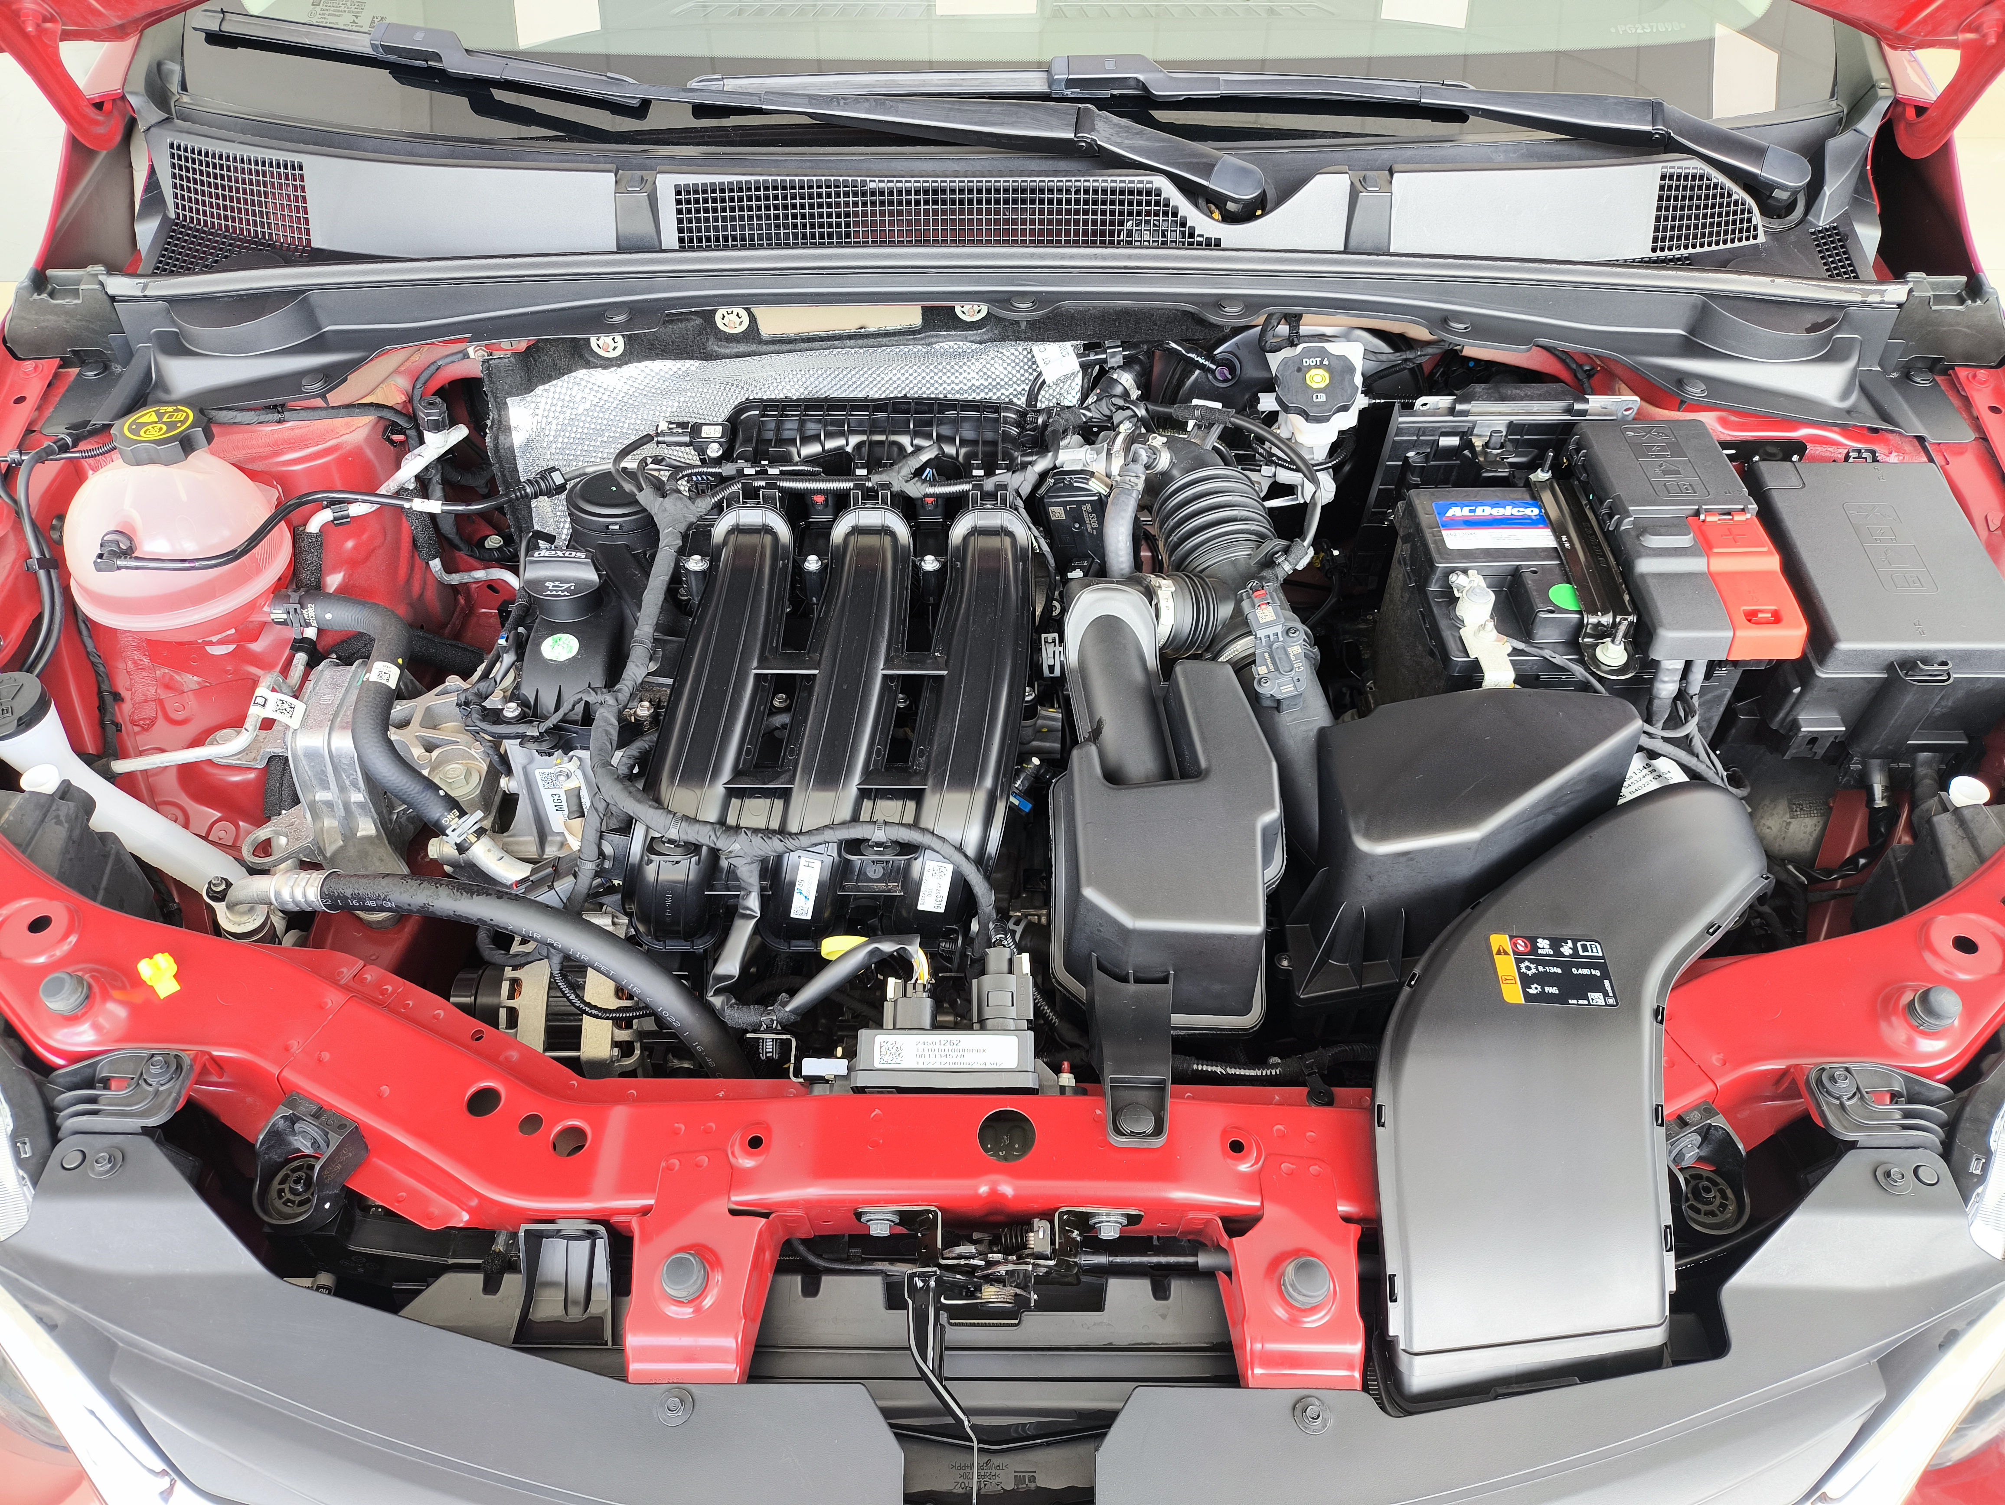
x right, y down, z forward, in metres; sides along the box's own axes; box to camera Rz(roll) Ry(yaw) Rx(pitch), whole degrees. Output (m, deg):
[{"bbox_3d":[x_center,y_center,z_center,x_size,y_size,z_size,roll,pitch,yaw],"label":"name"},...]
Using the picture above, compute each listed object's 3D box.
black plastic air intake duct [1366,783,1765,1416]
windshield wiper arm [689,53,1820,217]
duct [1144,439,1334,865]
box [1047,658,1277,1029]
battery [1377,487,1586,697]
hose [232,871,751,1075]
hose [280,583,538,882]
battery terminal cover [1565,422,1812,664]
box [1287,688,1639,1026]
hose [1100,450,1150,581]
[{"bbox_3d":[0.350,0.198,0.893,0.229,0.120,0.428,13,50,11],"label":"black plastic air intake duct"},{"bbox_3d":[0.182,-0.486,1.099,0.851,0.050,0.075,7,77,3],"label":"windshield wiper arm"},{"bbox_3d":[0.173,-0.096,1.113,0.153,0.130,0.380,0,48,0],"label":"duct"},{"bbox_3d":[0.114,0.074,0.993,0.157,0.155,0.235,0,48,0],"label":"box"},{"bbox_3d":[0.452,-0.091,1.185,0.242,0.185,0.175,0,48,0],"label":"battery"},{"bbox_3d":[-0.345,0.150,0.985,0.340,0.125,0.120,0,48,0],"label":"hose"},{"bbox_3d":[-0.445,-0.009,1.069,0.230,0.110,0.230,0,48,0],"label":"hose"},{"bbox_3d":[0.526,-0.162,1.118,0.123,0.080,0.207,0,48,0],"label":"battery terminal cover"},{"bbox_3d":[0.325,0.076,1.021,0.250,0.190,0.180,0,48,0],"label":"box"},{"bbox_3d":[0.103,-0.195,1.221,0.038,0.100,0.060,0,48,0],"label":"hose"}]

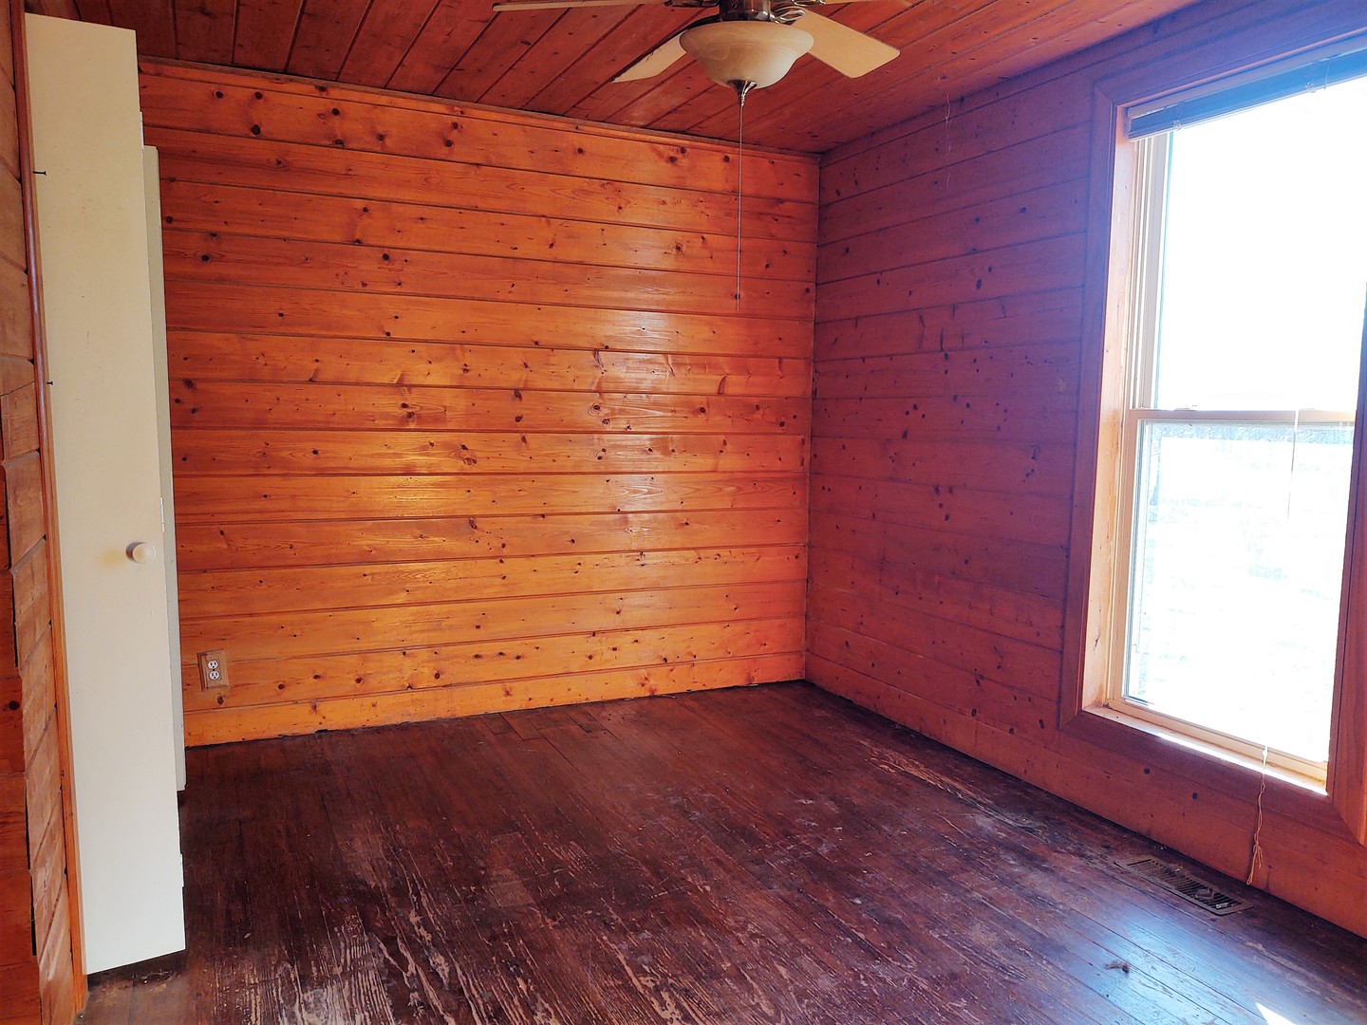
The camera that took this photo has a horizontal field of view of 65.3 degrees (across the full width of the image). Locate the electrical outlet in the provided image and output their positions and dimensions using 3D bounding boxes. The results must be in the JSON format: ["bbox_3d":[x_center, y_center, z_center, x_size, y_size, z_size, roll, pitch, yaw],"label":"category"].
[{"bbox_3d":[-1.702,0.571,3.860,0.089,0.135,0.016,-7,8,-24],"label":"electrical outlet"}]

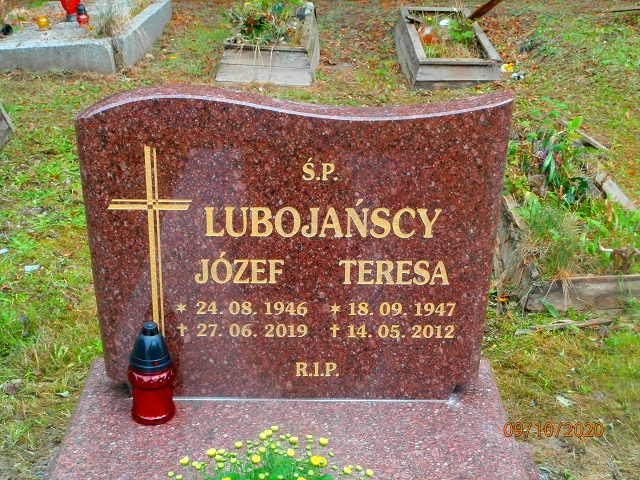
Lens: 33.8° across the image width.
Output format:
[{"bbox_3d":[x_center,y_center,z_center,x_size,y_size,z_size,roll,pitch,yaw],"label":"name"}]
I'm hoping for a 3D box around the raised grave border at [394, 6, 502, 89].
[{"bbox_3d":[0.924,-1.460,7.839,0.585,0.200,1.800,1,23,0],"label":"raised grave border"}]

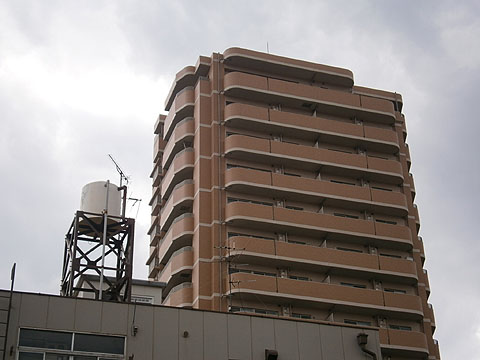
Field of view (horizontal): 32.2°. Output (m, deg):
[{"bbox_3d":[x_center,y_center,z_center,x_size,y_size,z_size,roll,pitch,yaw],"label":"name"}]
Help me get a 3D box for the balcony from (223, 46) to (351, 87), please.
[{"bbox_3d":[4.168,-9.122,68.981,11.600,0.880,1.700,9,-32,-17],"label":"balcony"}]

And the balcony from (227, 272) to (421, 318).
[{"bbox_3d":[6.294,8.429,59.422,15.250,1.450,1.570,9,-32,-17],"label":"balcony"}]

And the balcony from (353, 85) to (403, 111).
[{"bbox_3d":[11.801,-7.080,72.556,5.300,0.900,1.300,9,-32,-17],"label":"balcony"}]

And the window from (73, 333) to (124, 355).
[{"bbox_3d":[-3.126,3.686,18.578,1.200,0.430,0.100,9,-32,-17],"label":"window"}]

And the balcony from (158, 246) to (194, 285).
[{"bbox_3d":[-4.802,6.991,62.617,1.350,1.830,5.950,9,-32,-17],"label":"balcony"}]

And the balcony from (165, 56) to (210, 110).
[{"bbox_3d":[-4.551,-7.922,70.573,2.050,0.930,7.250,9,-32,-17],"label":"balcony"}]

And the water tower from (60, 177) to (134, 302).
[{"bbox_3d":[-4.042,2.491,23.423,1.700,4.950,1.700,9,-32,-17],"label":"water tower"}]

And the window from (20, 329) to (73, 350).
[{"bbox_3d":[-4.262,3.512,18.234,1.200,0.430,0.100,9,-32,-17],"label":"window"}]

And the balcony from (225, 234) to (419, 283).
[{"bbox_3d":[6.234,5.929,60.890,15.250,1.450,1.570,9,-32,-17],"label":"balcony"}]

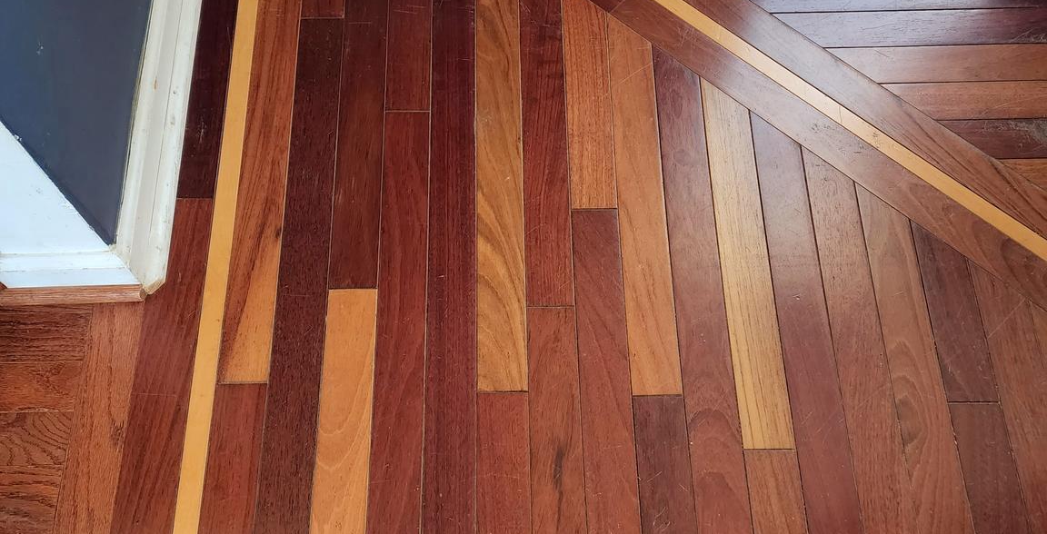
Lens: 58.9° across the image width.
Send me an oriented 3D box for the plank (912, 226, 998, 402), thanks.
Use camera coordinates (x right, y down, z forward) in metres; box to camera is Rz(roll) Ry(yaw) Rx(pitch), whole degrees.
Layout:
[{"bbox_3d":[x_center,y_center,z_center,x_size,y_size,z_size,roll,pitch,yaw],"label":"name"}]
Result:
[{"bbox_3d":[0.496,0.050,1.080,0.058,0.018,0.225,-1,67,-1],"label":"plank"}]

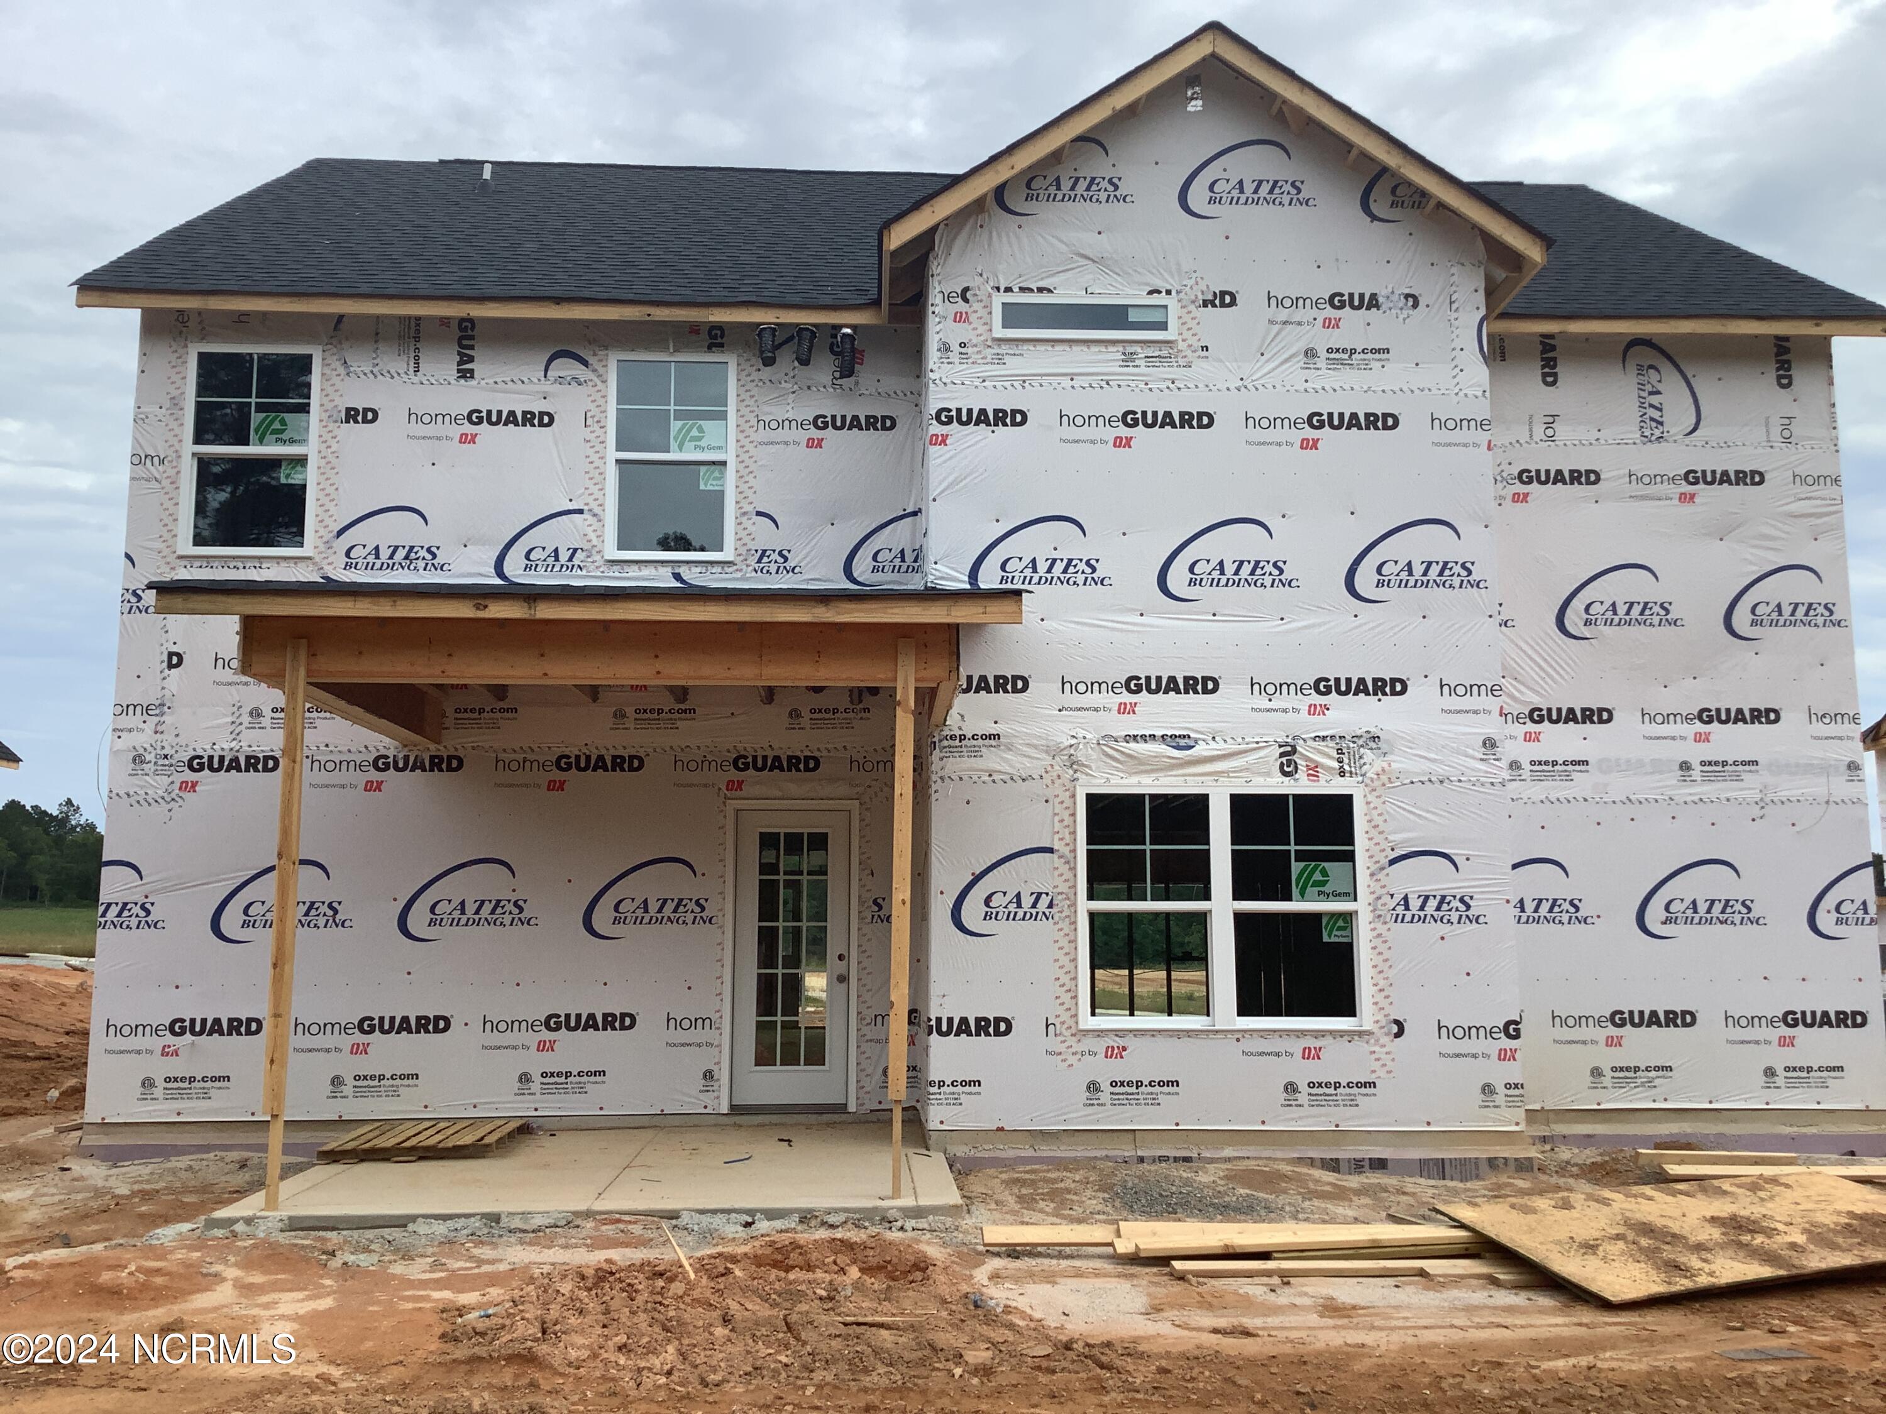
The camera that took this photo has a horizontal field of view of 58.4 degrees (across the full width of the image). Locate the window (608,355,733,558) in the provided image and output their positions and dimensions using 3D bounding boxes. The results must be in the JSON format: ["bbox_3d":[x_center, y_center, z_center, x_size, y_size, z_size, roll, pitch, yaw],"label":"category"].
[{"bbox_3d":[-1.941,-1.785,12.102,0.918,1.530,0.100,0,-7,-3],"label":"window"}]

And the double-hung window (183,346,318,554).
[{"bbox_3d":[-4.874,-1.802,11.927,0.918,1.530,0.100,0,-7,-3],"label":"double-hung window"}]

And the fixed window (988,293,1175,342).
[{"bbox_3d":[0.945,-2.570,11.196,1.226,0.307,0.100,0,-7,-3],"label":"fixed window"}]

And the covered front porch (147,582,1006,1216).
[{"bbox_3d":[-1.844,0.911,10.037,4.324,3.550,3.400,0,-7,-3],"label":"covered front porch"}]

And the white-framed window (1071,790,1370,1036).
[{"bbox_3d":[1.778,1.278,10.755,1.839,1.530,0.100,0,-7,-3],"label":"white-framed window"}]

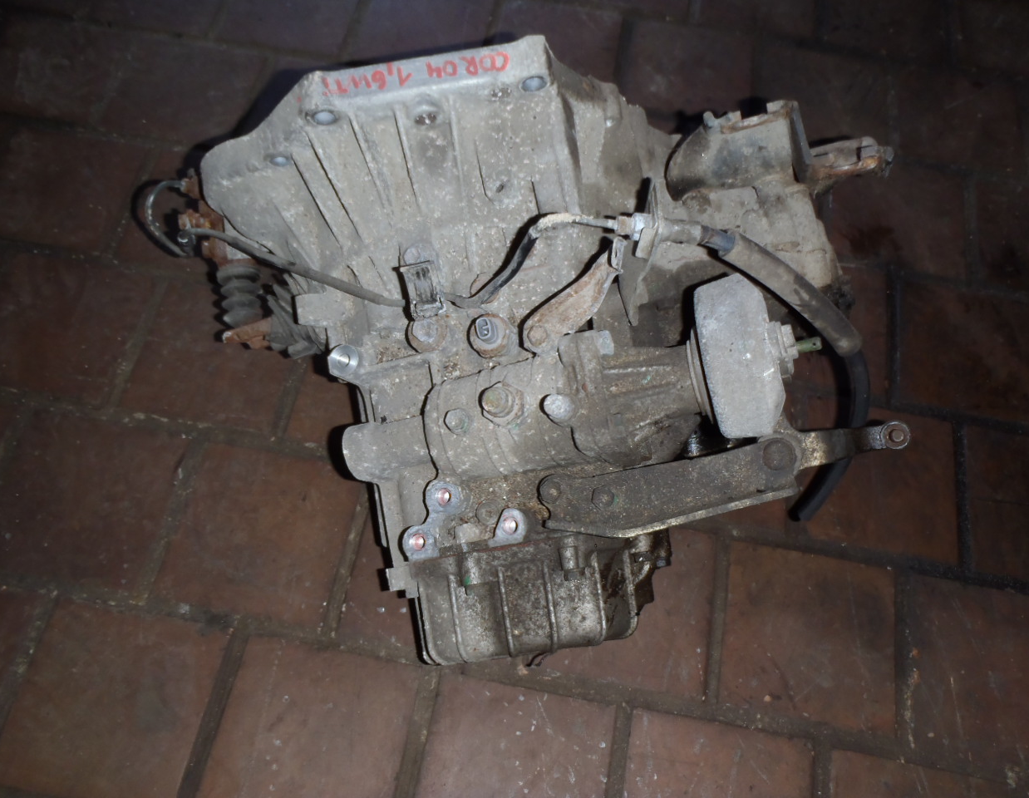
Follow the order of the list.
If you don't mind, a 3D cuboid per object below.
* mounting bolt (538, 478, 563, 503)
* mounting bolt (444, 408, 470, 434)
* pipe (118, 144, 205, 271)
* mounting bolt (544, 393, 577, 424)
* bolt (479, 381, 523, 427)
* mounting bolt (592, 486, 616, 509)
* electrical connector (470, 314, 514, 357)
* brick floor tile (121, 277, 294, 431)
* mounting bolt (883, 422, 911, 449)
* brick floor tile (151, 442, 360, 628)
[{"bbox_3d":[0.023,0.059,0.550,0.014,0.009,0.014,0,76,22],"label":"mounting bolt"},{"bbox_3d":[-0.036,0.014,0.550,0.016,0.009,0.016,-2,84,14],"label":"mounting bolt"},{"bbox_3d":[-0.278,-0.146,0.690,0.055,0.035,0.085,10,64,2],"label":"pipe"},{"bbox_3d":[0.028,0.006,0.535,0.019,0.015,0.019,-2,84,14],"label":"mounting bolt"},{"bbox_3d":[-0.010,0.002,0.545,0.026,0.024,0.026,0,76,22],"label":"bolt"},{"bbox_3d":[0.059,0.065,0.570,0.015,0.008,0.015,-2,84,14],"label":"mounting bolt"},{"bbox_3d":[-0.017,-0.043,0.560,0.026,0.024,0.026,17,83,25],"label":"electrical connector"},{"bbox_3d":[-0.298,-0.040,0.869,0.153,0.020,0.150,10,65,3],"label":"brick floor tile"},{"bbox_3d":[0.269,0.025,0.605,0.019,0.014,0.019,-2,84,14],"label":"mounting bolt"},{"bbox_3d":[-0.229,0.125,0.794,0.152,0.020,0.151,10,65,3],"label":"brick floor tile"}]

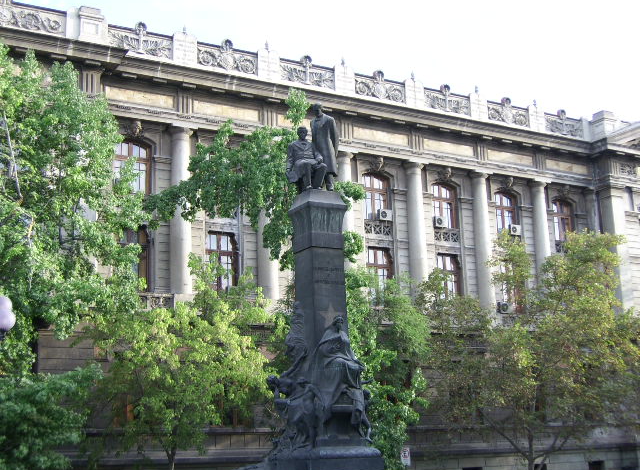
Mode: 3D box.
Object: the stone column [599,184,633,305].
[{"bbox_3d":[18.234,1.097,62.436,1.093,8.091,0.930,6,-14,-31],"label":"stone column"}]

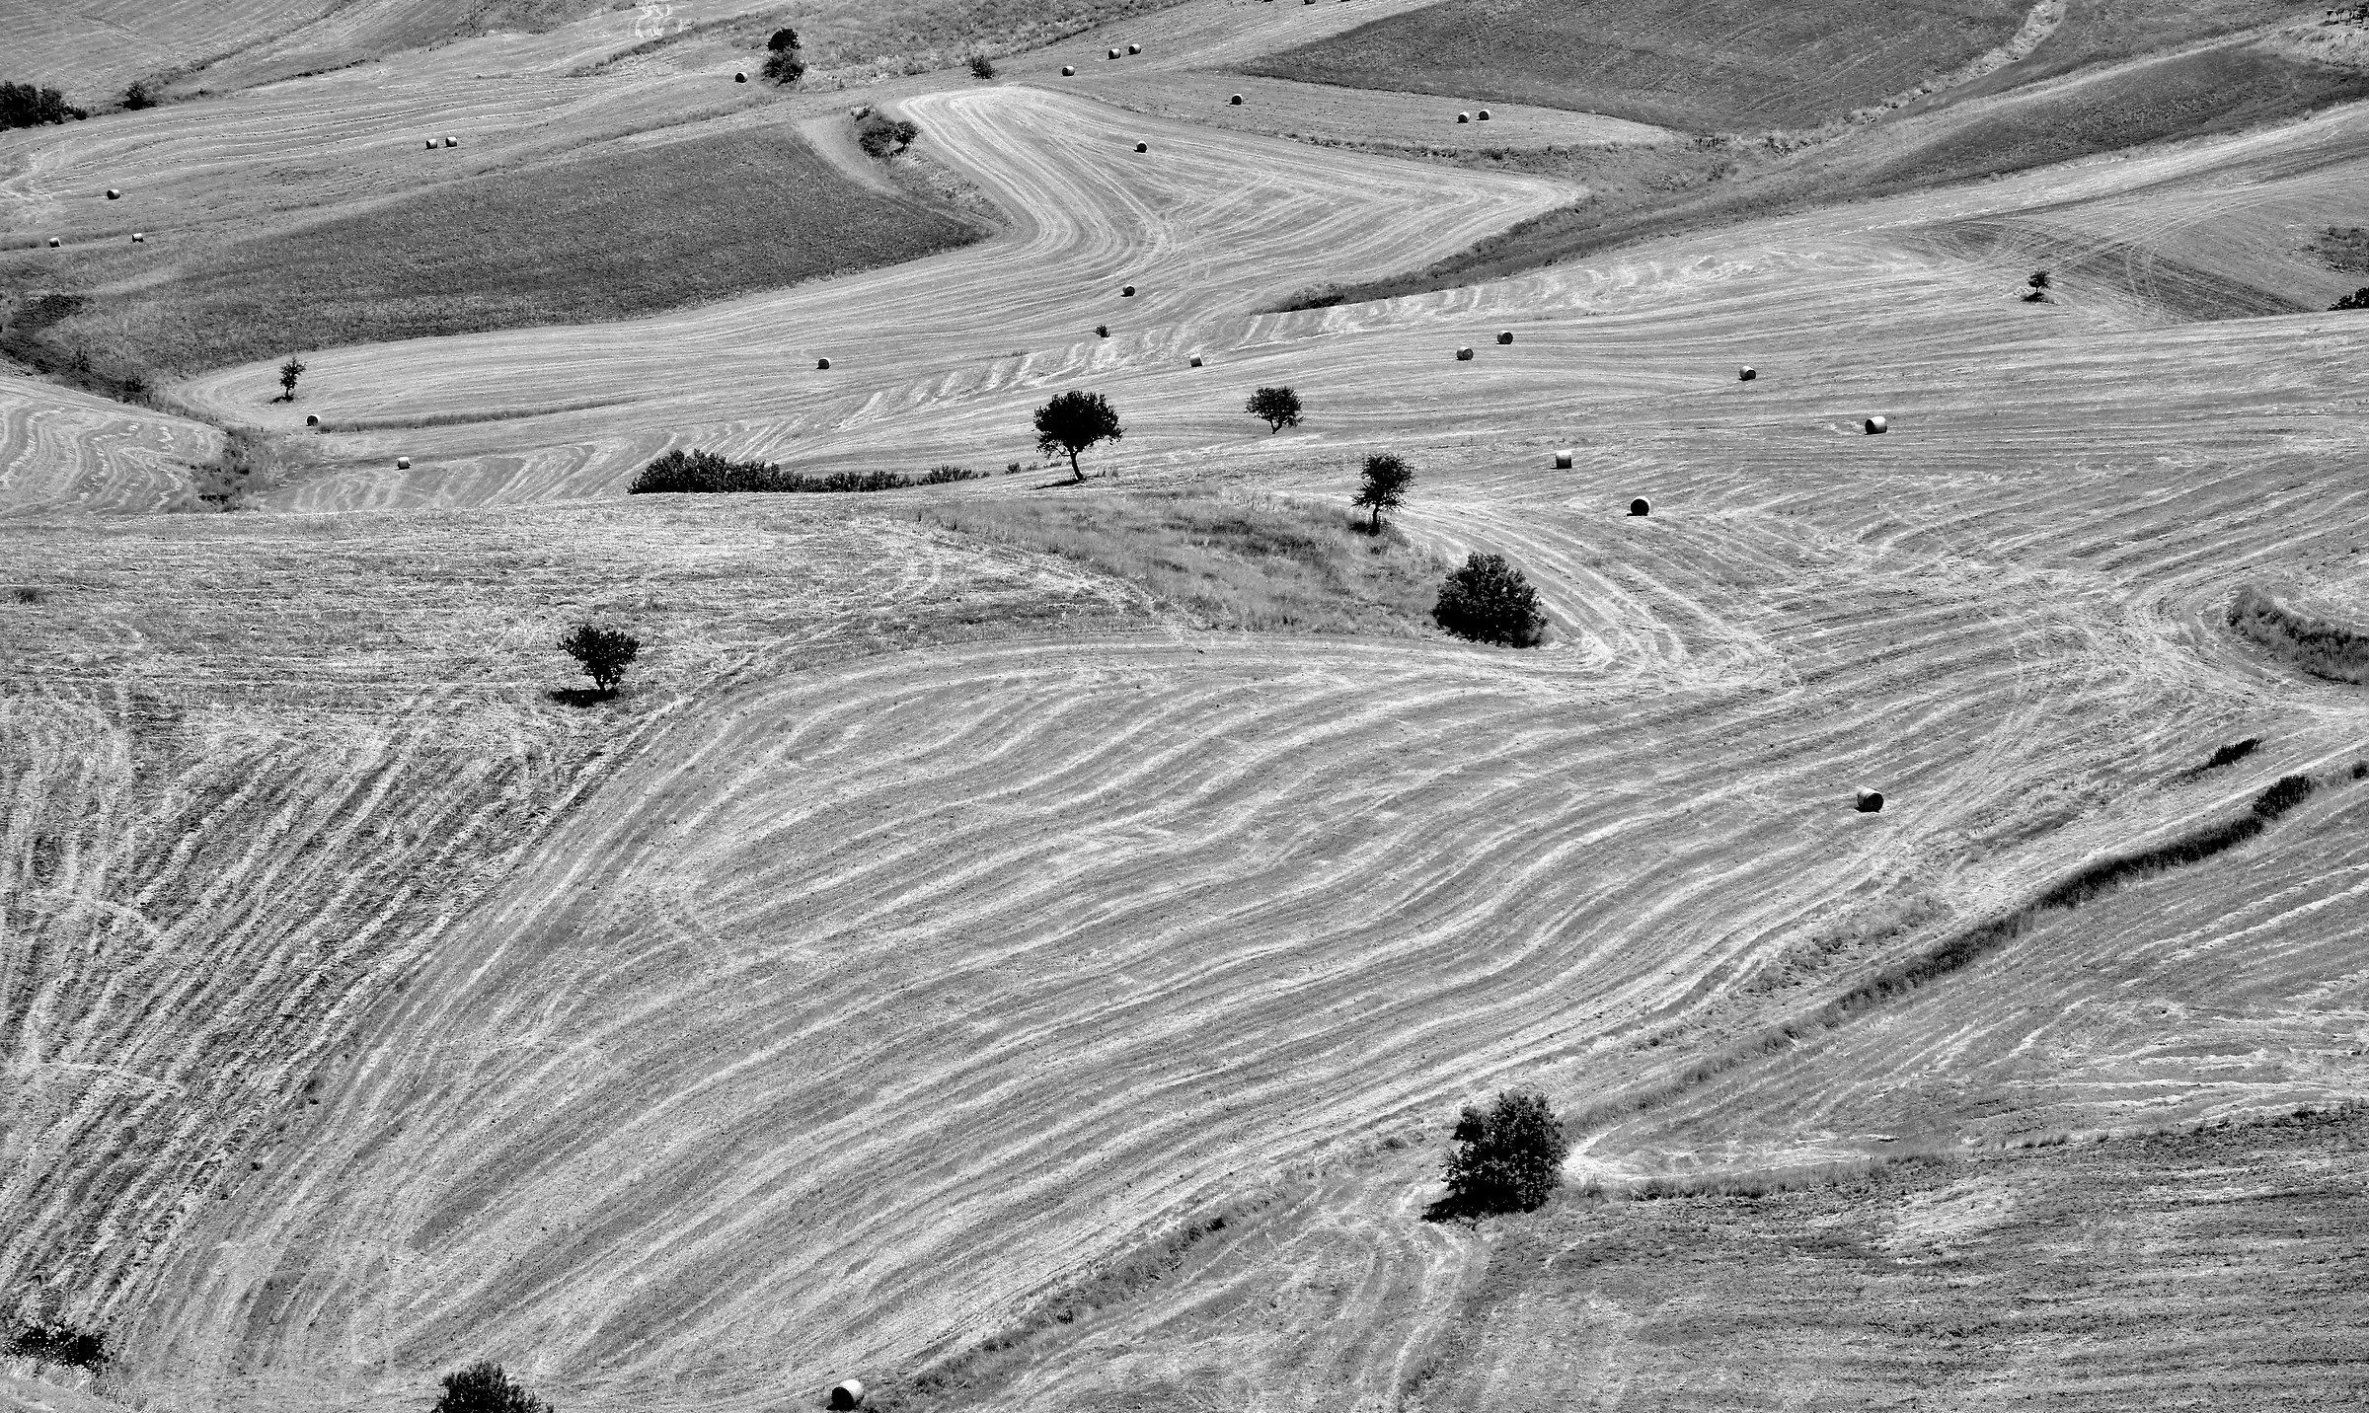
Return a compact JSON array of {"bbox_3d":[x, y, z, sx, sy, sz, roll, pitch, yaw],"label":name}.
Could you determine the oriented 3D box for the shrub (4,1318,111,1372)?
[{"bbox_3d":[-70.430,39.882,645.000,6.702,2.978,4.356,0,10,0],"label":"shrub"}]

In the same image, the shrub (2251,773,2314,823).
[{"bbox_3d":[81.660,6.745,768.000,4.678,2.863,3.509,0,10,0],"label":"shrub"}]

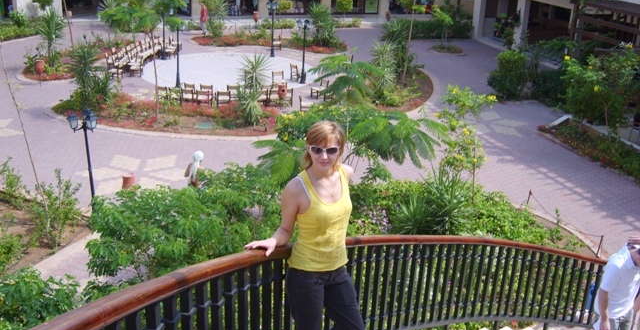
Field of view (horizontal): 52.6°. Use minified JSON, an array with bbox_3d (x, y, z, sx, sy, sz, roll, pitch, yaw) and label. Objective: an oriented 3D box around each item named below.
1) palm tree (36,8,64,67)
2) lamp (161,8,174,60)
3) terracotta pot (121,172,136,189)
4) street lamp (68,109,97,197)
[{"bbox_3d":[-10.870,-5.086,25.968,1.100,2.385,1.050,2,22,0],"label":"palm tree"},{"bbox_3d":[-6.813,-5.843,28.151,0.600,2.500,0.570,2,22,0],"label":"lamp"},{"bbox_3d":[-4.435,0.482,15.047,0.330,0.520,0.330,2,22,-1],"label":"terracotta pot"},{"bbox_3d":[-4.743,0.106,13.329,0.600,2.520,0.570,2,22,0],"label":"street lamp"}]

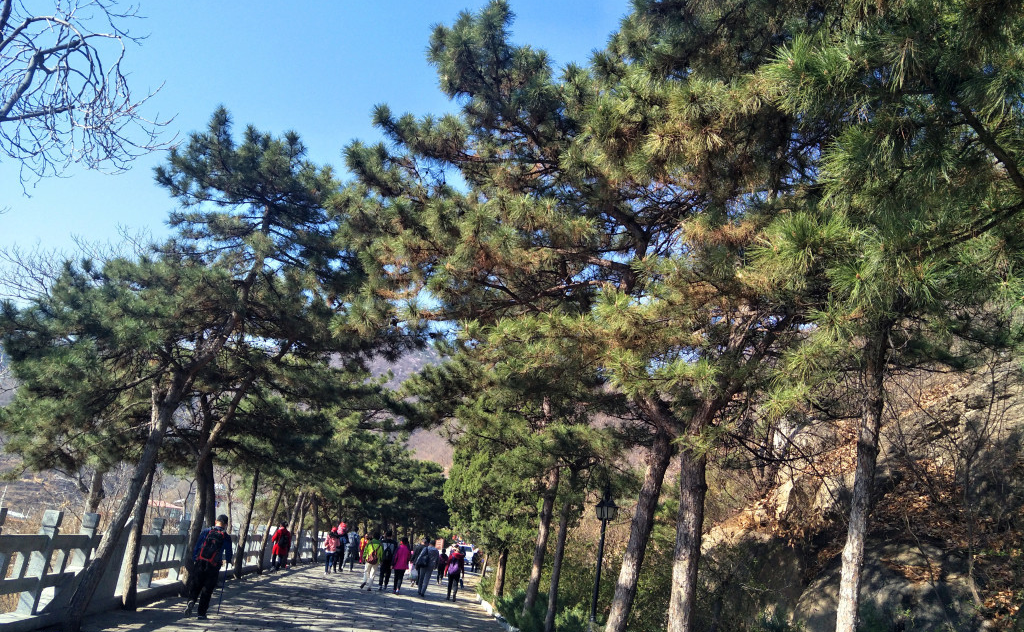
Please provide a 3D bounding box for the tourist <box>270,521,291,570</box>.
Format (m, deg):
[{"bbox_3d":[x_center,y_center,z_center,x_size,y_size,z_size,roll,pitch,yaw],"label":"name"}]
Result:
[{"bbox_3d":[-8.256,8.235,25.398,0.620,1.654,0.470,15,-15,-24],"label":"tourist"}]

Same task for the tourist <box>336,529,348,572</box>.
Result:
[{"bbox_3d":[-6.211,8.481,25.787,0.520,1.569,0.420,10,-14,-5],"label":"tourist"}]

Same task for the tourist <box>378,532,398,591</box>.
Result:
[{"bbox_3d":[-3.938,7.661,22.206,0.560,1.721,0.480,10,-14,-4],"label":"tourist"}]

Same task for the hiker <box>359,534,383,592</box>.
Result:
[{"bbox_3d":[-4.248,7.512,21.699,0.560,1.663,0.520,10,-14,-5],"label":"hiker"}]

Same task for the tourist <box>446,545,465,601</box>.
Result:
[{"bbox_3d":[-1.695,7.788,21.494,0.560,1.621,0.450,9,-14,-3],"label":"tourist"}]

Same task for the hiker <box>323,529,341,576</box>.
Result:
[{"bbox_3d":[-6.387,8.304,25.089,0.520,1.580,0.420,10,-14,-5],"label":"hiker"}]

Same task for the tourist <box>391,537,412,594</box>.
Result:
[{"bbox_3d":[-3.361,7.561,21.495,0.550,1.634,0.420,10,-14,-4],"label":"tourist"}]

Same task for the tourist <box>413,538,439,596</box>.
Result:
[{"bbox_3d":[-2.626,7.817,22.001,0.600,1.681,0.450,10,-14,-4],"label":"tourist"}]

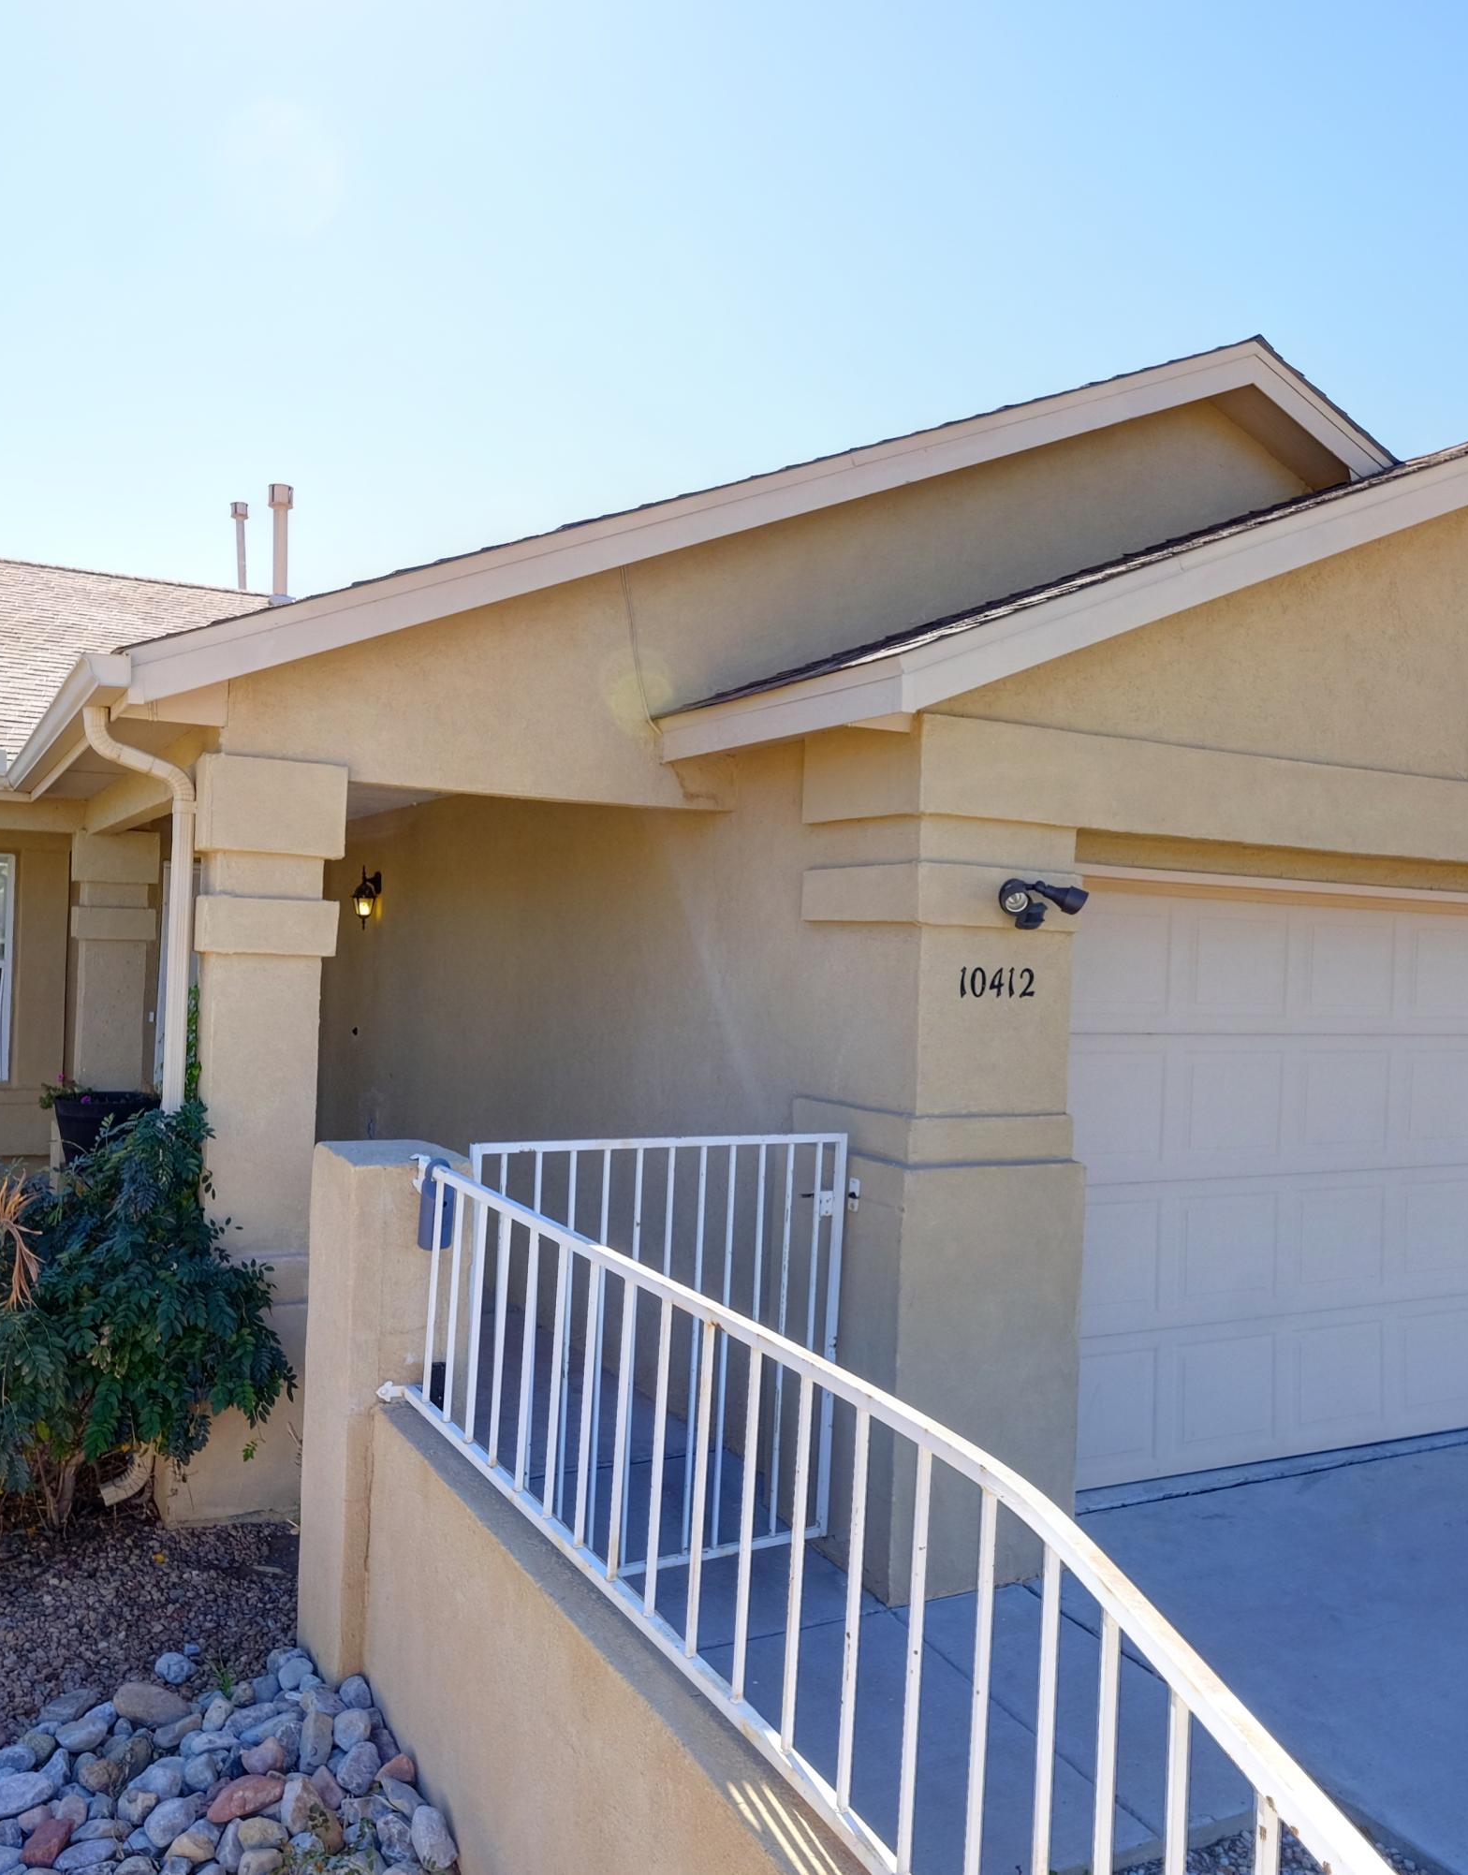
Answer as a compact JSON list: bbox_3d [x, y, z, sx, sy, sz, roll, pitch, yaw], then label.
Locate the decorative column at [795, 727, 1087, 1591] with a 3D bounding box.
[{"bbox_3d":[0.642,0.651,4.472,0.659,2.563,0.667,2,0,-26],"label":"decorative column"}]

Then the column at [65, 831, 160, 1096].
[{"bbox_3d":[-3.674,0.547,8.260,0.463,2.294,0.453,2,0,-26],"label":"column"}]

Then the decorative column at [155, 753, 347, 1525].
[{"bbox_3d":[-1.563,0.630,4.577,0.483,2.361,0.473,2,0,-26],"label":"decorative column"}]

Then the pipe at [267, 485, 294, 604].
[{"bbox_3d":[-4.412,-3.801,13.683,0.252,1.207,0.252,2,0,-26],"label":"pipe"}]

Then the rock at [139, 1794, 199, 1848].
[{"bbox_3d":[-1.196,1.882,2.987,0.131,0.075,0.086,2,0,-41],"label":"rock"}]

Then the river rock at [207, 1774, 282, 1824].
[{"bbox_3d":[-1.072,1.887,3.070,0.161,0.075,0.090,2,0,-26],"label":"river rock"}]

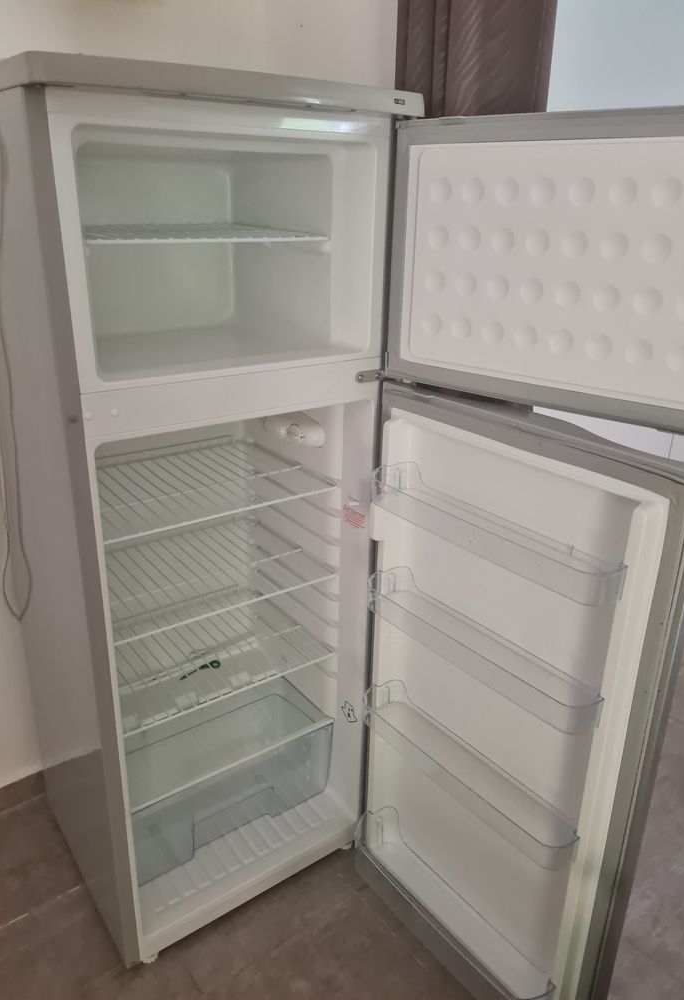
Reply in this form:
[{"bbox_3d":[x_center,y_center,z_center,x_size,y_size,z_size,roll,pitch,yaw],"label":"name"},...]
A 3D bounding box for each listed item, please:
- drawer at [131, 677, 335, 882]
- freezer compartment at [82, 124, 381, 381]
[{"bbox_3d":[-0.266,0.565,1.575,0.460,0.186,0.208,-14,27,-33],"label":"drawer"},{"bbox_3d":[-0.247,-0.395,1.188,0.448,0.315,0.391,-14,27,-33],"label":"freezer compartment"}]

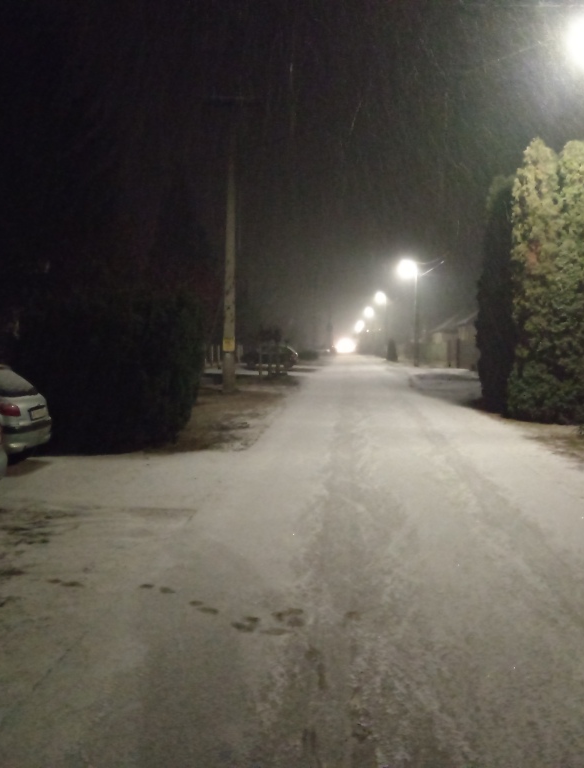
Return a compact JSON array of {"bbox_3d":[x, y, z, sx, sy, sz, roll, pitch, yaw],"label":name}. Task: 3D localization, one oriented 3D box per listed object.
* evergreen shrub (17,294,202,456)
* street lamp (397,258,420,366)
[{"bbox_3d":[-2.937,-0.257,13.140,2.850,2.500,2.400,0,3,4],"label":"evergreen shrub"},{"bbox_3d":[9.111,-5.301,61.308,1.100,8.000,0.350,0,3,4],"label":"street lamp"}]

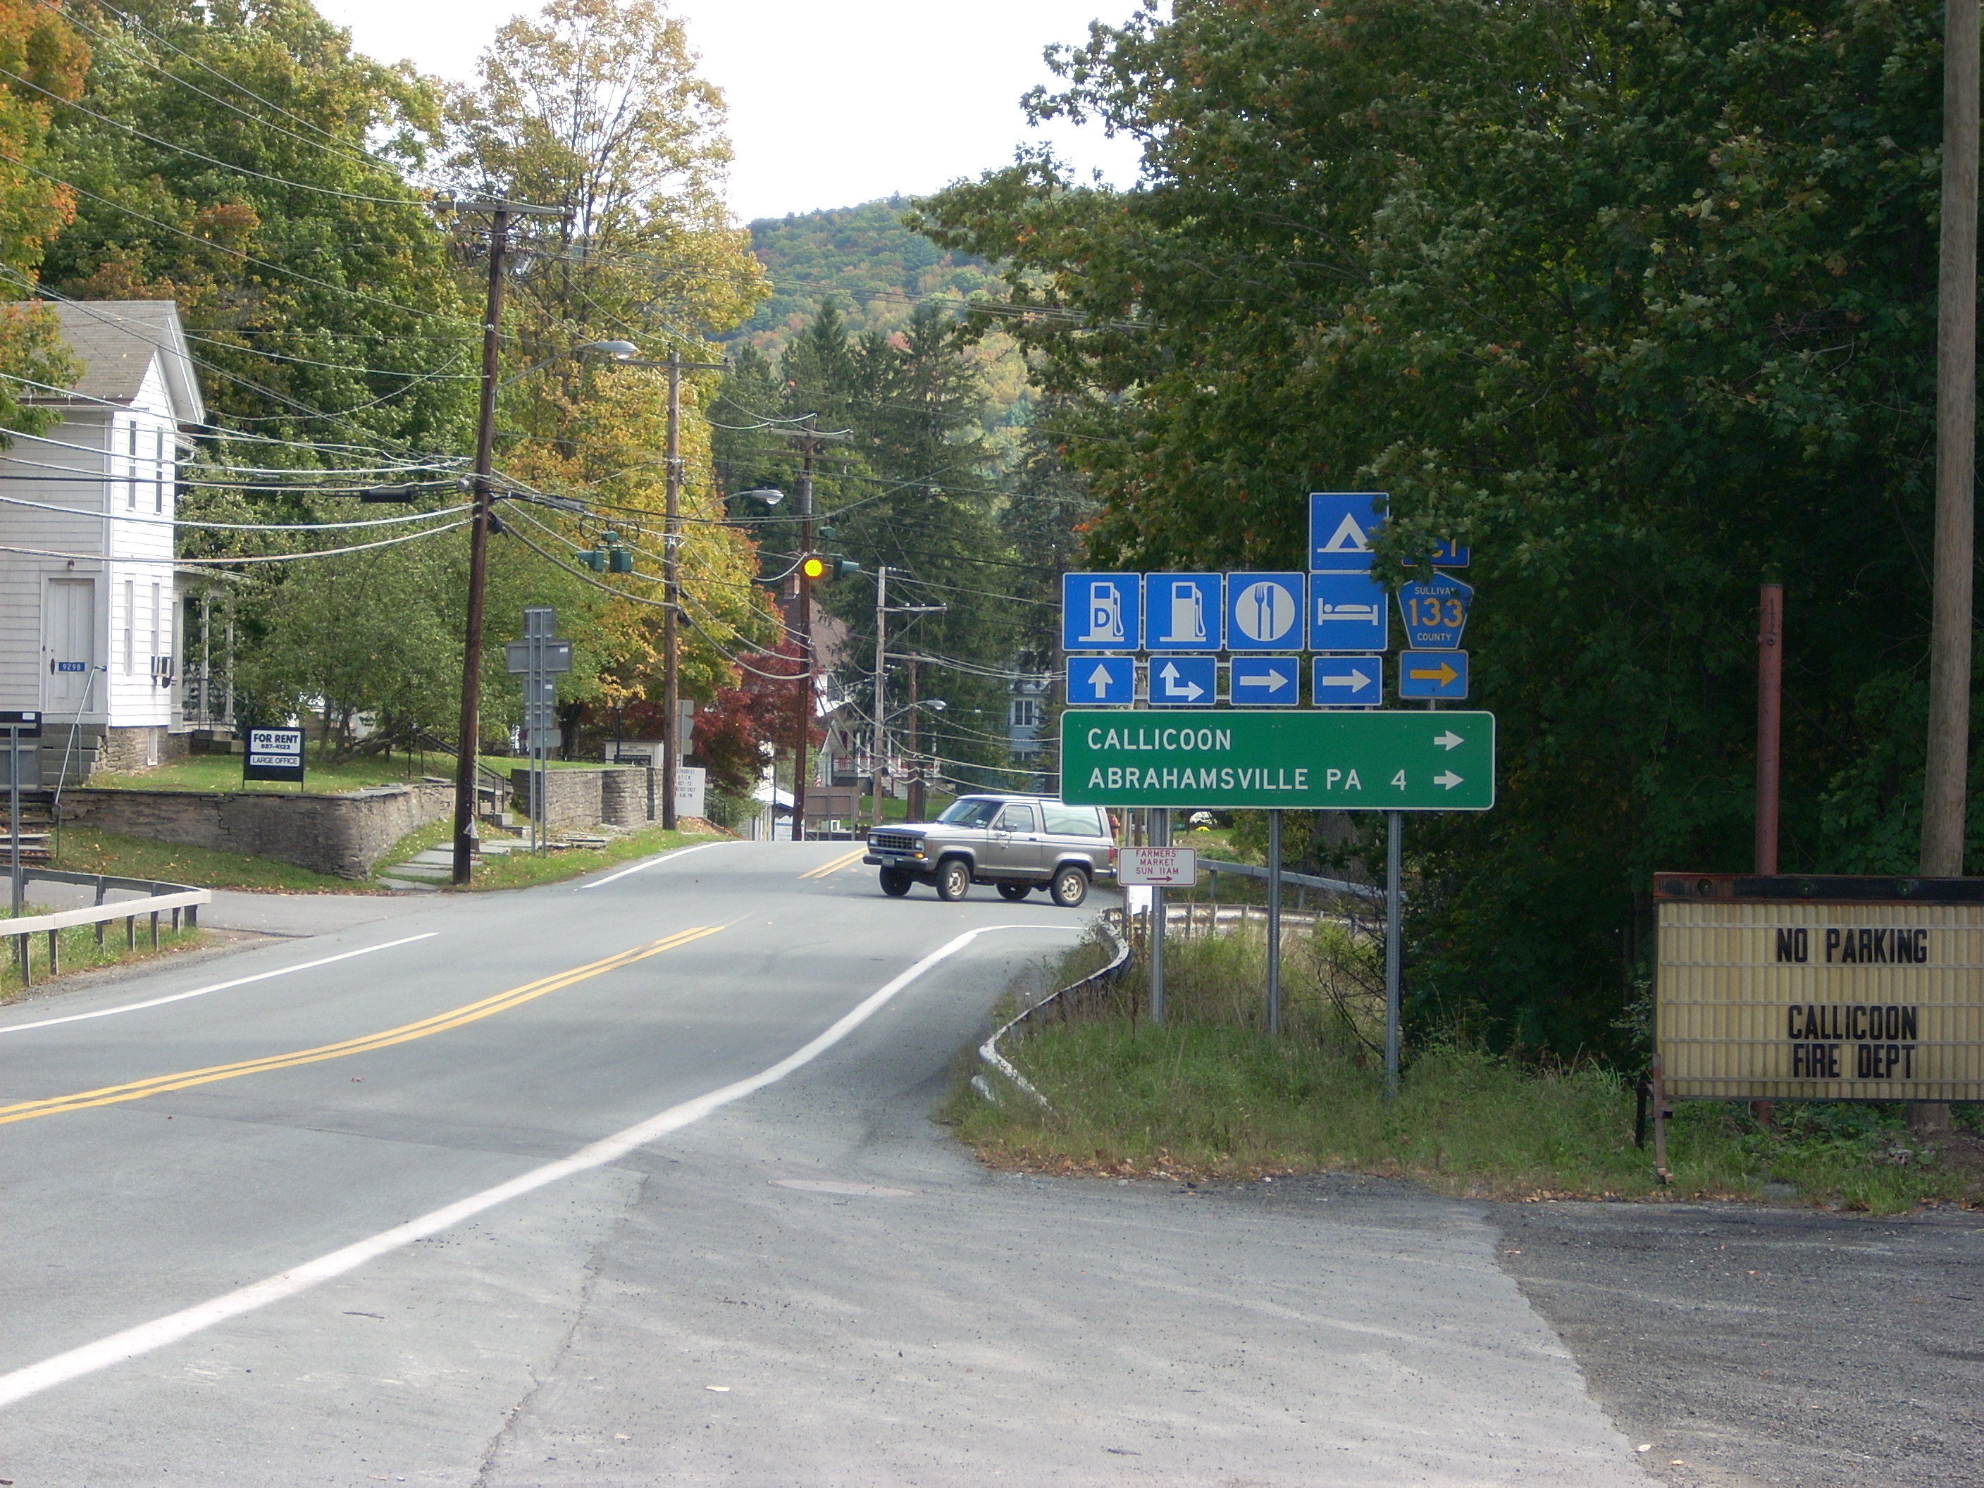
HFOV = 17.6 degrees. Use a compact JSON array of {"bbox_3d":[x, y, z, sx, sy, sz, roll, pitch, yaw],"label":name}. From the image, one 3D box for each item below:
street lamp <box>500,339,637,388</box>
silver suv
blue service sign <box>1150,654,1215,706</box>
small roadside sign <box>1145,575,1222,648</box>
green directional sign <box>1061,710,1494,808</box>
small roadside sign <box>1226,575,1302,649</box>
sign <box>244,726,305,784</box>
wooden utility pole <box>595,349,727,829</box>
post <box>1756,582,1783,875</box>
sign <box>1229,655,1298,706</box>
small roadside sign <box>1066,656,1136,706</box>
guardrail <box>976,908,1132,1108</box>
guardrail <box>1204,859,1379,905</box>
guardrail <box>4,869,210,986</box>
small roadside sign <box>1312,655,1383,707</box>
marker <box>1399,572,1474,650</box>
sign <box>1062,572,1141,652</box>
[{"bbox_3d":[-7.026,-6.271,106.000,2.300,0.790,0.360,0,0,3],"label":"street lamp"},{"bbox_3d":[0.030,1.700,103.600,4.000,1.720,1.730,3,0,-39],"label":"silver suv"},{"bbox_3d":[1.478,-0.486,49.700,0.534,0.381,0.040,0,0,3],"label":"blue service sign"},{"bbox_3d":[1.487,-1.026,49.955,0.610,0.610,0.030,0,0,10],"label":"small roadside sign"},{"bbox_3d":[2.210,0.124,49.500,3.360,0.765,0.050,0,0,5],"label":"green directional sign"},{"bbox_3d":[2.125,-1.020,49.700,0.610,0.610,0.040,0,0,3],"label":"small roadside sign"},{"bbox_3d":[-11.515,0.169,103.000,0.950,0.880,0.060,0,0,-3],"label":"sign"},{"bbox_3d":[-7.116,-3.397,140.000,2.650,10.500,0.380,0,0,0],"label":"wooden utility pole"},{"bbox_3d":[5.435,0.793,45.000,0.155,3.850,0.155,1,0,0],"label":"post"},{"bbox_3d":[2.116,-0.490,49.849,0.535,0.381,0.030,0,0,10],"label":"sign"},{"bbox_3d":[0.848,-0.493,49.800,0.535,0.382,0.040,0,0,6],"label":"small roadside sign"},{"bbox_3d":[0.650,2.270,60.000,1.600,0.850,26.000,0,0,3],"label":"guardrail"},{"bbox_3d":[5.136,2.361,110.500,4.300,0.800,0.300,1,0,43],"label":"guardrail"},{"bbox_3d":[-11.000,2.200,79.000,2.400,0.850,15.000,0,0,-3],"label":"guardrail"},{"bbox_3d":[2.759,-0.486,49.700,0.534,0.381,0.040,0,0,3],"label":"small roadside sign"},{"bbox_3d":[3.433,-1.036,49.621,0.610,0.615,0.030,0,0,10],"label":"marker"},{"bbox_3d":[0.854,-1.020,49.700,0.610,0.610,0.040,0,0,3],"label":"sign"}]

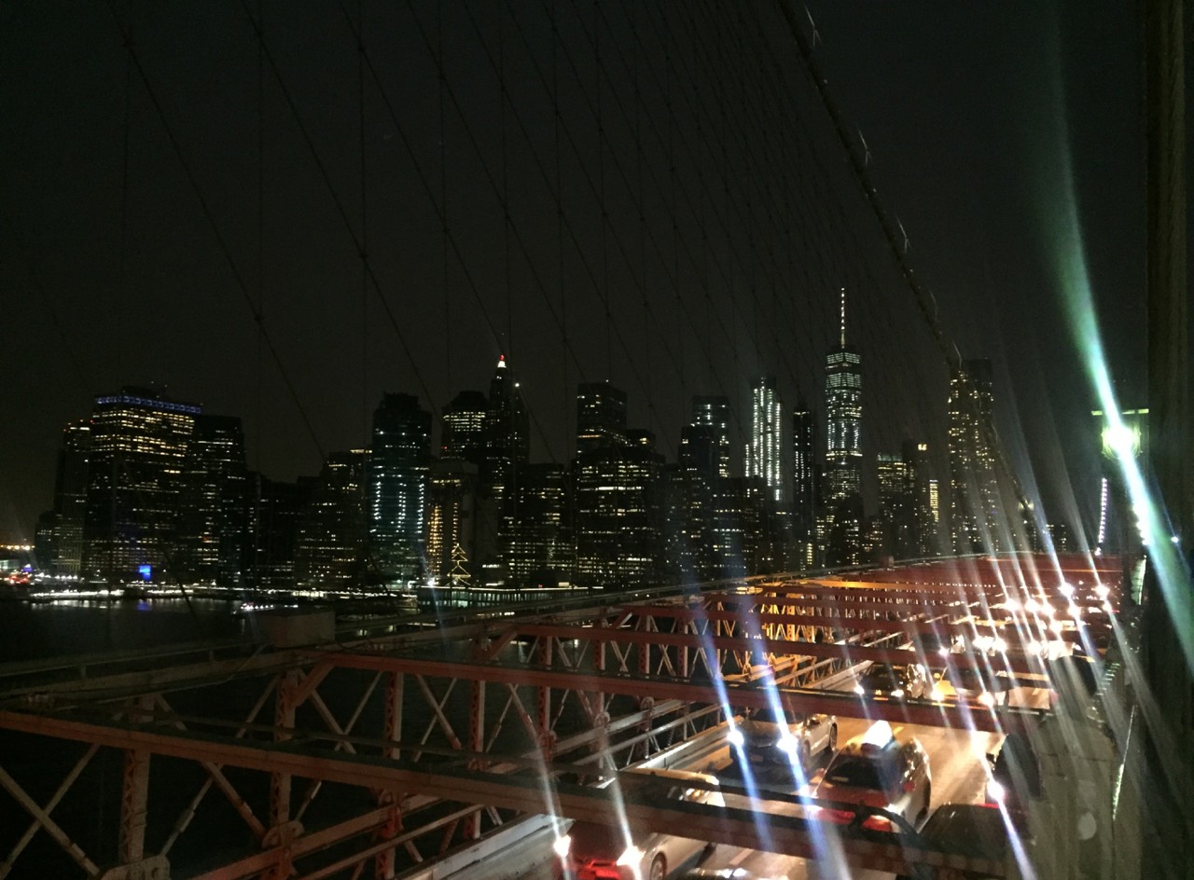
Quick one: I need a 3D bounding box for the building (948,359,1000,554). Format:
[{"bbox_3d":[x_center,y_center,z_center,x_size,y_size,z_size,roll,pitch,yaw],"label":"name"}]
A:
[{"bbox_3d":[410.200,40.900,1082.900,48.000,265.000,42.000,-2,-7,25],"label":"building"}]

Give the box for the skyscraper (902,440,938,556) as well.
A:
[{"bbox_3d":[453.800,102.400,1401.400,46.000,205.000,38.000,-1,-7,15],"label":"skyscraper"}]

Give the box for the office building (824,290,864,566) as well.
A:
[{"bbox_3d":[443.100,-8.000,1782.300,62.000,541.000,62.000,-1,-7,12],"label":"office building"}]

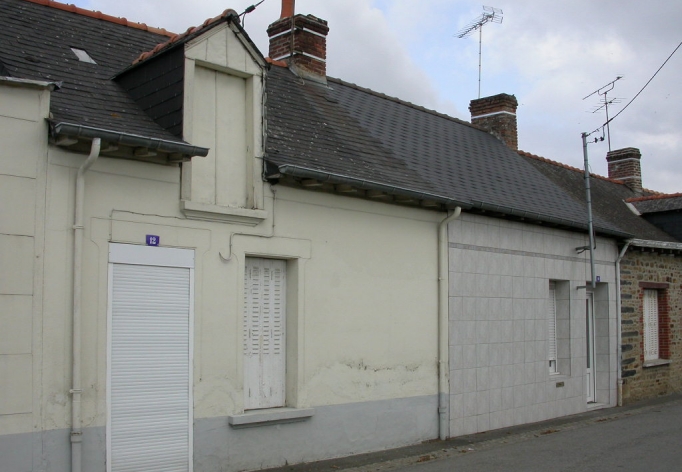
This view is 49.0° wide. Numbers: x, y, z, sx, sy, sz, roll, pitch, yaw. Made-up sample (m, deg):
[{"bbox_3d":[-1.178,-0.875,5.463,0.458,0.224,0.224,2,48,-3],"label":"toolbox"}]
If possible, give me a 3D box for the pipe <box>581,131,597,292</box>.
[{"bbox_3d":[4.441,-0.451,13.361,0.090,2.738,0.090,-5,-4,43],"label":"pipe"}]

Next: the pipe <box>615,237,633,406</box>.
[{"bbox_3d":[5.565,1.679,14.583,0.369,3.229,0.111,-5,-8,43],"label":"pipe"}]

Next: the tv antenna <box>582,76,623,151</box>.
[{"bbox_3d":[7.458,-3.347,21.324,0.553,1.756,2.215,1,-6,-7],"label":"tv antenna"}]

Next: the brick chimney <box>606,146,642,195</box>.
[{"bbox_3d":[8.188,-1.870,21.572,0.781,1.193,0.627,-5,-8,43],"label":"brick chimney"}]

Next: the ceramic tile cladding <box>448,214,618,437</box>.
[{"bbox_3d":[3.484,1.483,12.675,0.123,3.216,5.781,-5,-8,43],"label":"ceramic tile cladding"}]

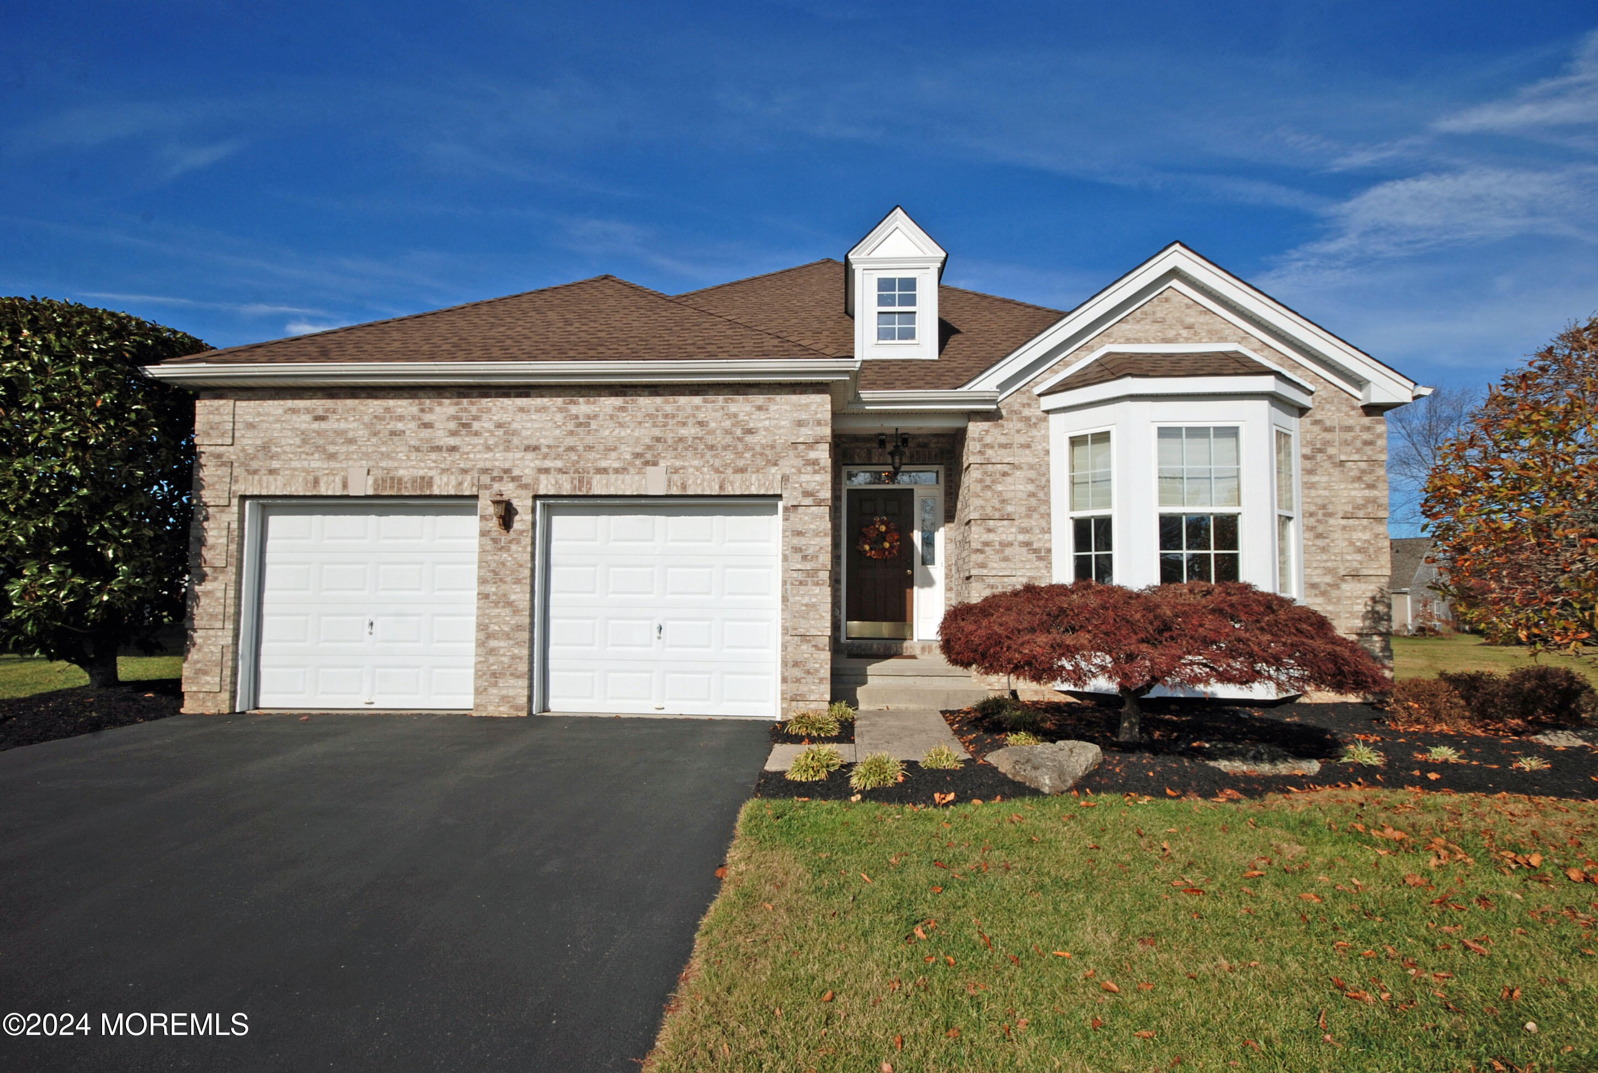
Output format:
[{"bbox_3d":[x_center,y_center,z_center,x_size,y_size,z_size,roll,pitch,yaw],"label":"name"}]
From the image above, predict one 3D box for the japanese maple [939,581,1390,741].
[{"bbox_3d":[3.100,1.090,6.980,3.650,1.400,3.000,0,-3,3],"label":"japanese maple"}]

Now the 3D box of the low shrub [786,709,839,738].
[{"bbox_3d":[0.127,1.690,7.350,0.490,0.230,0.440,0,-3,3],"label":"low shrub"}]

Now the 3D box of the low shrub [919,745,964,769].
[{"bbox_3d":[1.092,1.665,6.120,0.330,0.160,0.300,0,-3,3],"label":"low shrub"}]

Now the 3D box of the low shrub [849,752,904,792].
[{"bbox_3d":[0.531,1.590,5.490,0.380,0.225,0.350,0,-3,3],"label":"low shrub"}]

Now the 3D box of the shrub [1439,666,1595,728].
[{"bbox_3d":[7.130,1.560,7.950,1.250,0.570,0.900,0,-3,3],"label":"shrub"}]

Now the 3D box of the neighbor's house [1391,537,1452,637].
[{"bbox_3d":[37.200,3.270,56.200,10.000,5.900,13.000,2,-4,-33],"label":"neighbor's house"}]

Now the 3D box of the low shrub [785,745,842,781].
[{"bbox_3d":[0.108,1.607,5.770,0.420,0.220,0.390,0,-3,3],"label":"low shrub"}]

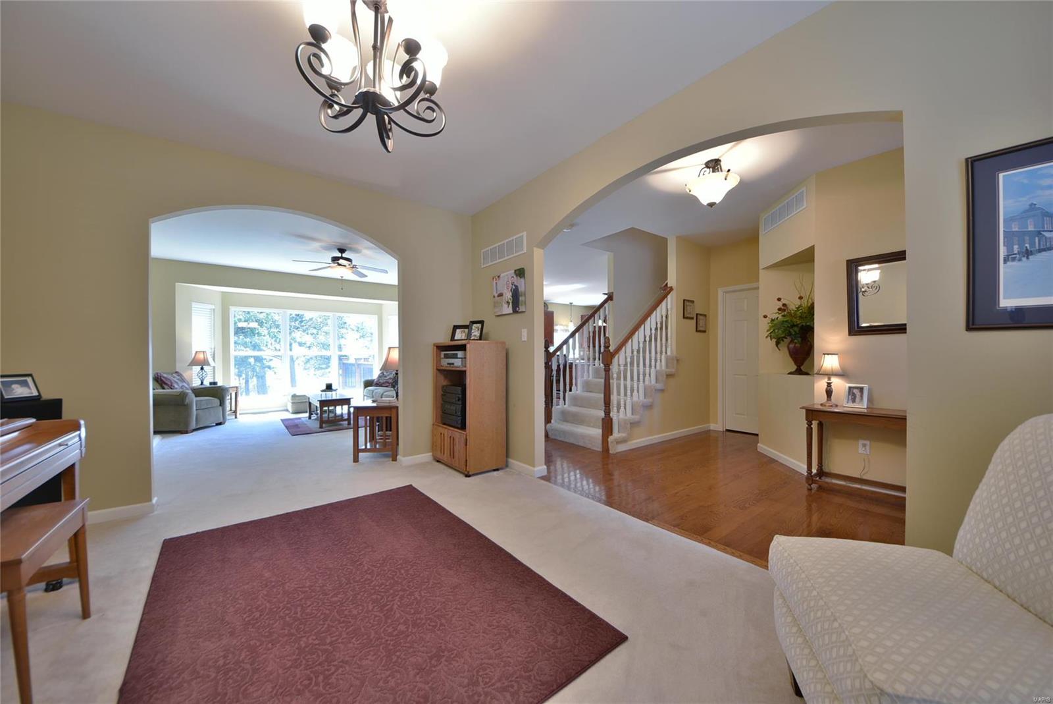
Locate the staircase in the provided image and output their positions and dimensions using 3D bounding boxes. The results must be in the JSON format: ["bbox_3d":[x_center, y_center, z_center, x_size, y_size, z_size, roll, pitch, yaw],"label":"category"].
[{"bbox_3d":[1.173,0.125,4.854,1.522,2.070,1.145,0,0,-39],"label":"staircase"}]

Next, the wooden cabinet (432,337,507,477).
[{"bbox_3d":[-0.595,0.541,3.674,0.430,1.275,0.680,0,0,-40],"label":"wooden cabinet"}]

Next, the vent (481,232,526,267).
[{"bbox_3d":[-0.249,-1.048,3.660,0.020,0.195,0.788,0,0,-39],"label":"vent"}]

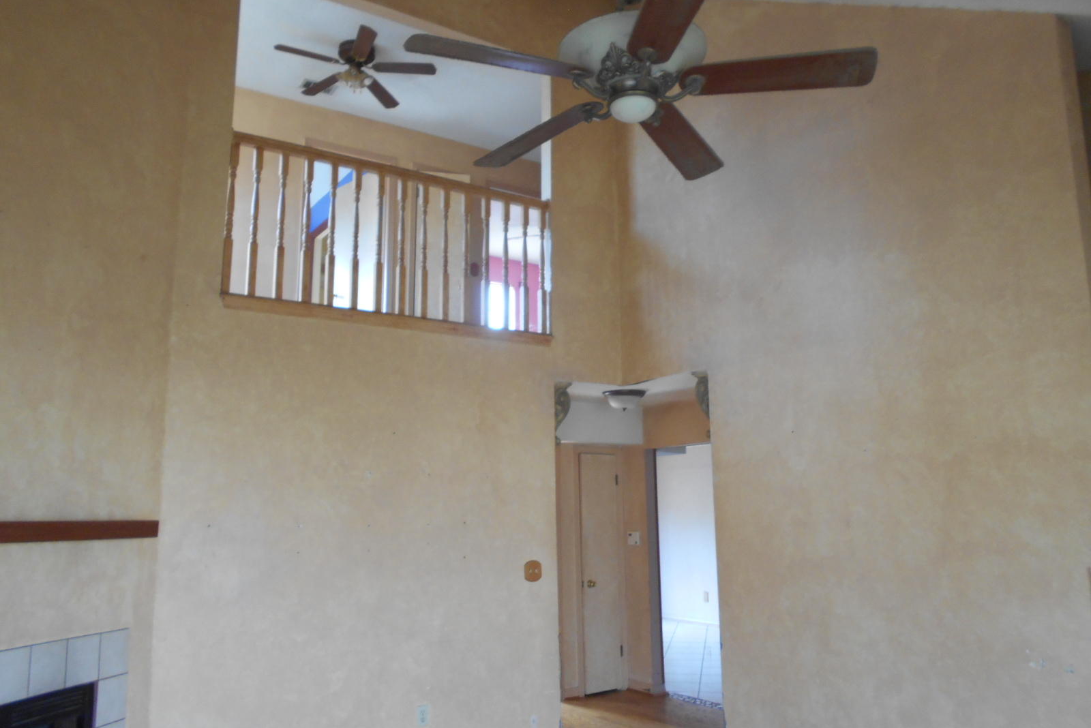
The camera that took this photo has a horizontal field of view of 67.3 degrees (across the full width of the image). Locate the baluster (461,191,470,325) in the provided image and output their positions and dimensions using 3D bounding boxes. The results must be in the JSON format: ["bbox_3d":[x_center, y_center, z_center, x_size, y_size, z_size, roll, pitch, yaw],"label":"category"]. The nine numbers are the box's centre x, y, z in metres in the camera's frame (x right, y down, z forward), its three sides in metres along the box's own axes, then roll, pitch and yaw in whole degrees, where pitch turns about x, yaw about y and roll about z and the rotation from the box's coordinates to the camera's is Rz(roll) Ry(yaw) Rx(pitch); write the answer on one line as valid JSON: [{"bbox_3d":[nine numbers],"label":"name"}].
[{"bbox_3d":[-0.532,-0.712,5.512,0.040,0.926,0.040,6,-11,-32],"label":"baluster"}]

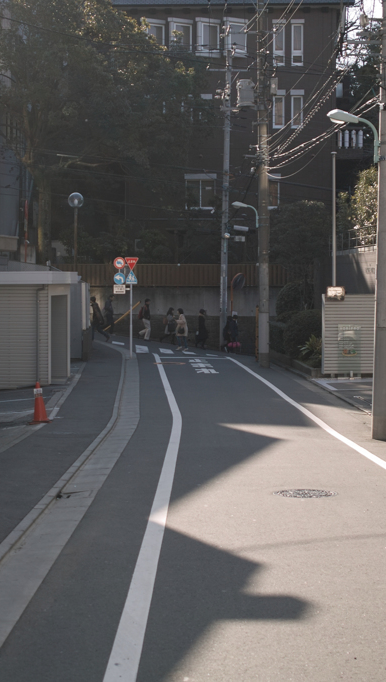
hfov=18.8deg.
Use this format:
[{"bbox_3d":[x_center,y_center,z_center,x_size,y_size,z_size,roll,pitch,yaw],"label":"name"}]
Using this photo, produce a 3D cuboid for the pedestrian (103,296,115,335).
[{"bbox_3d":[-3.564,-1.088,49.345,0.520,1.710,0.500,0,3,0],"label":"pedestrian"}]

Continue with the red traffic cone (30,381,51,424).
[{"bbox_3d":[-2.642,1.065,20.083,0.390,0.700,0.390,-3,3,-6],"label":"red traffic cone"}]

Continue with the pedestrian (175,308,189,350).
[{"bbox_3d":[-0.402,-0.450,44.666,0.520,1.590,0.460,0,3,-6],"label":"pedestrian"}]

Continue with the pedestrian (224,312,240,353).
[{"bbox_3d":[1.552,-0.292,47.000,0.580,1.550,0.520,0,3,0],"label":"pedestrian"}]

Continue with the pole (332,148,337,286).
[{"bbox_3d":[3.928,-2.154,32.500,0.100,6.170,0.100,0,3,0],"label":"pole"}]

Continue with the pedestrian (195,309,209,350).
[{"bbox_3d":[0.378,-0.454,46.400,0.520,1.600,0.460,0,3,0],"label":"pedestrian"}]

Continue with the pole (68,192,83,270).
[{"bbox_3d":[-3.515,-1.911,35.125,0.470,5.100,0.470,0,3,0],"label":"pole"}]

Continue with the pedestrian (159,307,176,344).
[{"bbox_3d":[-0.998,-0.591,47.500,0.520,1.550,0.500,0,3,0],"label":"pedestrian"}]

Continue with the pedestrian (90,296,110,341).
[{"bbox_3d":[-3.575,-0.831,44.337,0.800,1.700,0.520,0,3,0],"label":"pedestrian"}]

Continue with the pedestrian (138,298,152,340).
[{"bbox_3d":[-1.907,-0.846,47.300,0.520,1.730,0.520,0,3,0],"label":"pedestrian"}]

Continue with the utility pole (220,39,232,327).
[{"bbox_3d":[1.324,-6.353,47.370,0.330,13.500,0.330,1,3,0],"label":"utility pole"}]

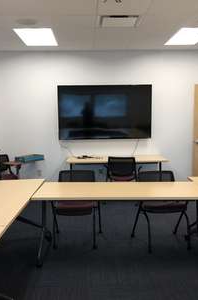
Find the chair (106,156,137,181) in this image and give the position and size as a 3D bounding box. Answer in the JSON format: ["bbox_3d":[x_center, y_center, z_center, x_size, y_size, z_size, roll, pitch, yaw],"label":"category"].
[{"bbox_3d":[0.382,0.522,5.668,0.600,0.840,0.580,0,6,1],"label":"chair"}]

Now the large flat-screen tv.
[{"bbox_3d":[0.128,-0.770,6.677,1.910,1.100,0.080,0,6,0],"label":"large flat-screen tv"}]

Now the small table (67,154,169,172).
[{"bbox_3d":[0.344,0.524,6.151,1.820,0.735,0.750,0,6,0],"label":"small table"}]

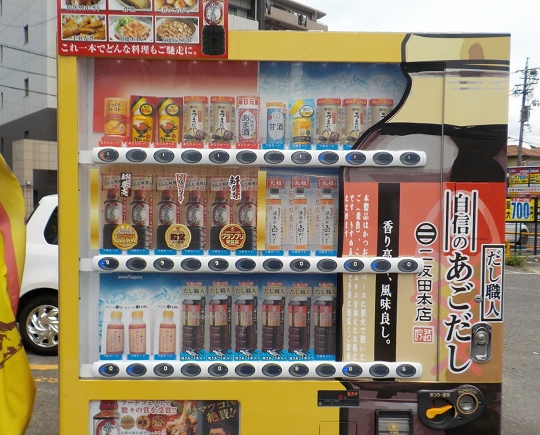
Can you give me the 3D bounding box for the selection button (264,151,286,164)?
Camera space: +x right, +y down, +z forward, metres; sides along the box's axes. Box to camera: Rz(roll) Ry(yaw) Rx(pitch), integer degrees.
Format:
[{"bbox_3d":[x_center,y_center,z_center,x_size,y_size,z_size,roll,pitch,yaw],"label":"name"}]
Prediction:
[{"bbox_3d":[0.010,-0.153,1.288,0.054,0.035,0.015,0,2,-1],"label":"selection button"}]

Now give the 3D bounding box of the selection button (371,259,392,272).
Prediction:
[{"bbox_3d":[0.295,0.129,1.338,0.054,0.034,0.018,1,2,-1],"label":"selection button"}]

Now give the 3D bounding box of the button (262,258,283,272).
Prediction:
[{"bbox_3d":[0.007,0.122,1.300,0.054,0.035,0.015,0,2,-1],"label":"button"}]

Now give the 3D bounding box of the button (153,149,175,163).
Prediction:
[{"bbox_3d":[-0.271,-0.156,1.284,0.054,0.034,0.014,0,2,-1],"label":"button"}]

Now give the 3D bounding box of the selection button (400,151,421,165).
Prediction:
[{"bbox_3d":[0.370,-0.153,1.328,0.054,0.034,0.018,1,2,-1],"label":"selection button"}]

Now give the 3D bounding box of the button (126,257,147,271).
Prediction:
[{"bbox_3d":[-0.343,0.119,1.292,0.054,0.035,0.015,0,2,-1],"label":"button"}]

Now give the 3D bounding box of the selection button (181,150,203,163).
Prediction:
[{"bbox_3d":[-0.201,-0.155,1.285,0.054,0.034,0.014,0,2,-1],"label":"selection button"}]

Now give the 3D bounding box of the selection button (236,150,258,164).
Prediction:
[{"bbox_3d":[-0.060,-0.154,1.288,0.054,0.034,0.014,0,2,-1],"label":"selection button"}]

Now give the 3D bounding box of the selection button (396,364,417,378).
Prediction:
[{"bbox_3d":[0.356,0.402,1.319,0.054,0.034,0.014,0,2,-1],"label":"selection button"}]

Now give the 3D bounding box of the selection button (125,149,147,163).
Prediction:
[{"bbox_3d":[-0.350,-0.160,1.313,0.054,0.034,0.018,1,2,-1],"label":"selection button"}]

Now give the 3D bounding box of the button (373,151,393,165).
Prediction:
[{"bbox_3d":[0.291,-0.151,1.296,0.054,0.034,0.014,0,2,-1],"label":"button"}]

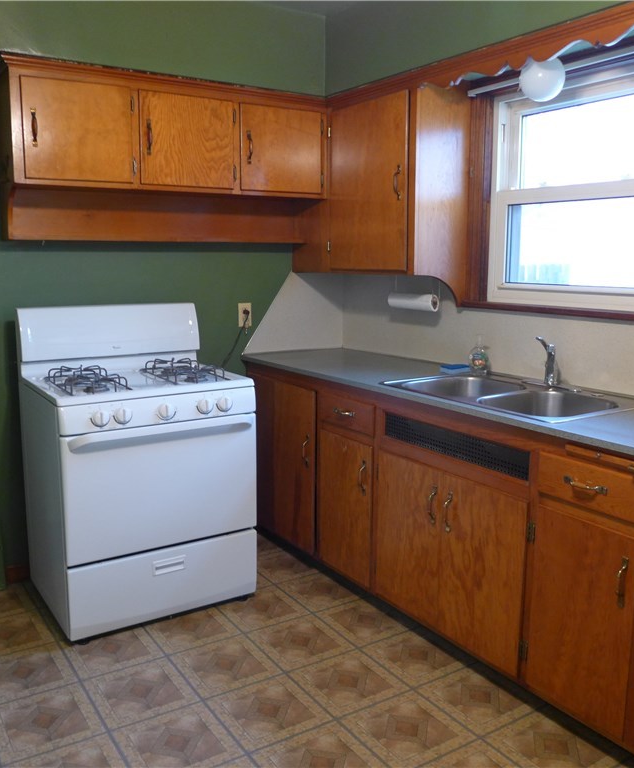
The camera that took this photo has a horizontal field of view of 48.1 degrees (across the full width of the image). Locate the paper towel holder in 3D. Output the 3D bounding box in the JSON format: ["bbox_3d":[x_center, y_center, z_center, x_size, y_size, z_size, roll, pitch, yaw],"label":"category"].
[{"bbox_3d":[0.418,-0.398,3.110,0.077,0.152,0.301,-5,11,-33],"label":"paper towel holder"}]

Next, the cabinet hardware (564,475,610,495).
[{"bbox_3d":[0.713,0.274,1.898,0.032,0.030,0.129,-5,11,-32],"label":"cabinet hardware"}]

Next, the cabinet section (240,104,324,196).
[{"bbox_3d":[-0.230,-1.092,3.378,0.430,0.375,0.280,-6,12,-33],"label":"cabinet section"}]

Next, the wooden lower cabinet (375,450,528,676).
[{"bbox_3d":[0.673,0.557,2.603,0.603,0.563,0.722,-5,11,-33],"label":"wooden lower cabinet"}]

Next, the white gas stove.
[{"bbox_3d":[-0.749,0.292,2.970,0.765,1.200,0.670,-5,11,-32],"label":"white gas stove"}]

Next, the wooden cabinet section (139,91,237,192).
[{"bbox_3d":[-0.616,-1.048,3.129,0.427,0.375,0.280,-6,12,-33],"label":"wooden cabinet section"}]

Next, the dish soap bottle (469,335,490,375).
[{"bbox_3d":[0.688,-0.124,3.001,0.076,0.166,0.055,5,10,24],"label":"dish soap bottle"}]

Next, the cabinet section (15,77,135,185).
[{"bbox_3d":[-0.996,-1.003,2.884,0.425,0.375,0.280,-6,12,-33],"label":"cabinet section"}]

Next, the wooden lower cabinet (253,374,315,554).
[{"bbox_3d":[0.073,0.344,3.512,0.590,0.760,0.600,-5,11,-32],"label":"wooden lower cabinet"}]

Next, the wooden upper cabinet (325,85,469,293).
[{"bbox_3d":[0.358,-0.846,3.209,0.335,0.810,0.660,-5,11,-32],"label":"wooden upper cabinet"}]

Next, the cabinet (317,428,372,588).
[{"bbox_3d":[0.342,0.490,3.085,0.570,0.590,0.390,-5,11,-32],"label":"cabinet"}]

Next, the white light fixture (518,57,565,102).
[{"bbox_3d":[0.783,-1.059,2.465,0.141,0.141,0.141,1,9,0],"label":"white light fixture"}]

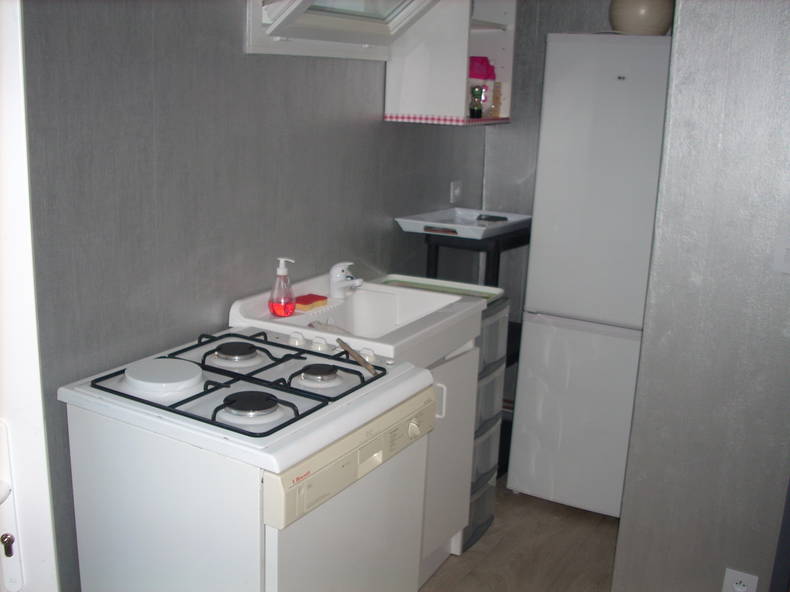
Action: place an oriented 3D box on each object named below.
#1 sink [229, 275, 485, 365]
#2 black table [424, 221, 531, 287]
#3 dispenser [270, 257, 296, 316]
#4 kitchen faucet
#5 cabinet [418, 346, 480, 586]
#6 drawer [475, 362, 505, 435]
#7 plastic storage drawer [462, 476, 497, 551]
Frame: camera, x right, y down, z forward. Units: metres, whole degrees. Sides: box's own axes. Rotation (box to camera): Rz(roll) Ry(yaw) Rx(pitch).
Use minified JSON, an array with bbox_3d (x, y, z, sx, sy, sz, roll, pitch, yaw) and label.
[{"bbox_3d":[-0.080,0.085,2.526,0.510,0.185,0.620,10,16,30],"label":"sink"},{"bbox_3d":[0.371,0.209,3.451,0.315,1.025,0.555,10,16,30],"label":"black table"},{"bbox_3d":[-0.317,-0.024,2.391,0.078,0.165,0.076,2,14,0],"label":"dispenser"},{"bbox_3d":[-0.149,-0.047,2.595,0.103,0.112,0.046,6,15,15],"label":"kitchen faucet"},{"bbox_3d":[-0.093,0.508,2.633,0.472,0.810,0.595,10,16,30],"label":"cabinet"},{"bbox_3d":[0.164,0.335,2.960,0.385,0.195,0.258,10,16,30],"label":"drawer"},{"bbox_3d":[0.150,0.726,3.058,0.385,0.190,0.258,10,16,30],"label":"plastic storage drawer"}]

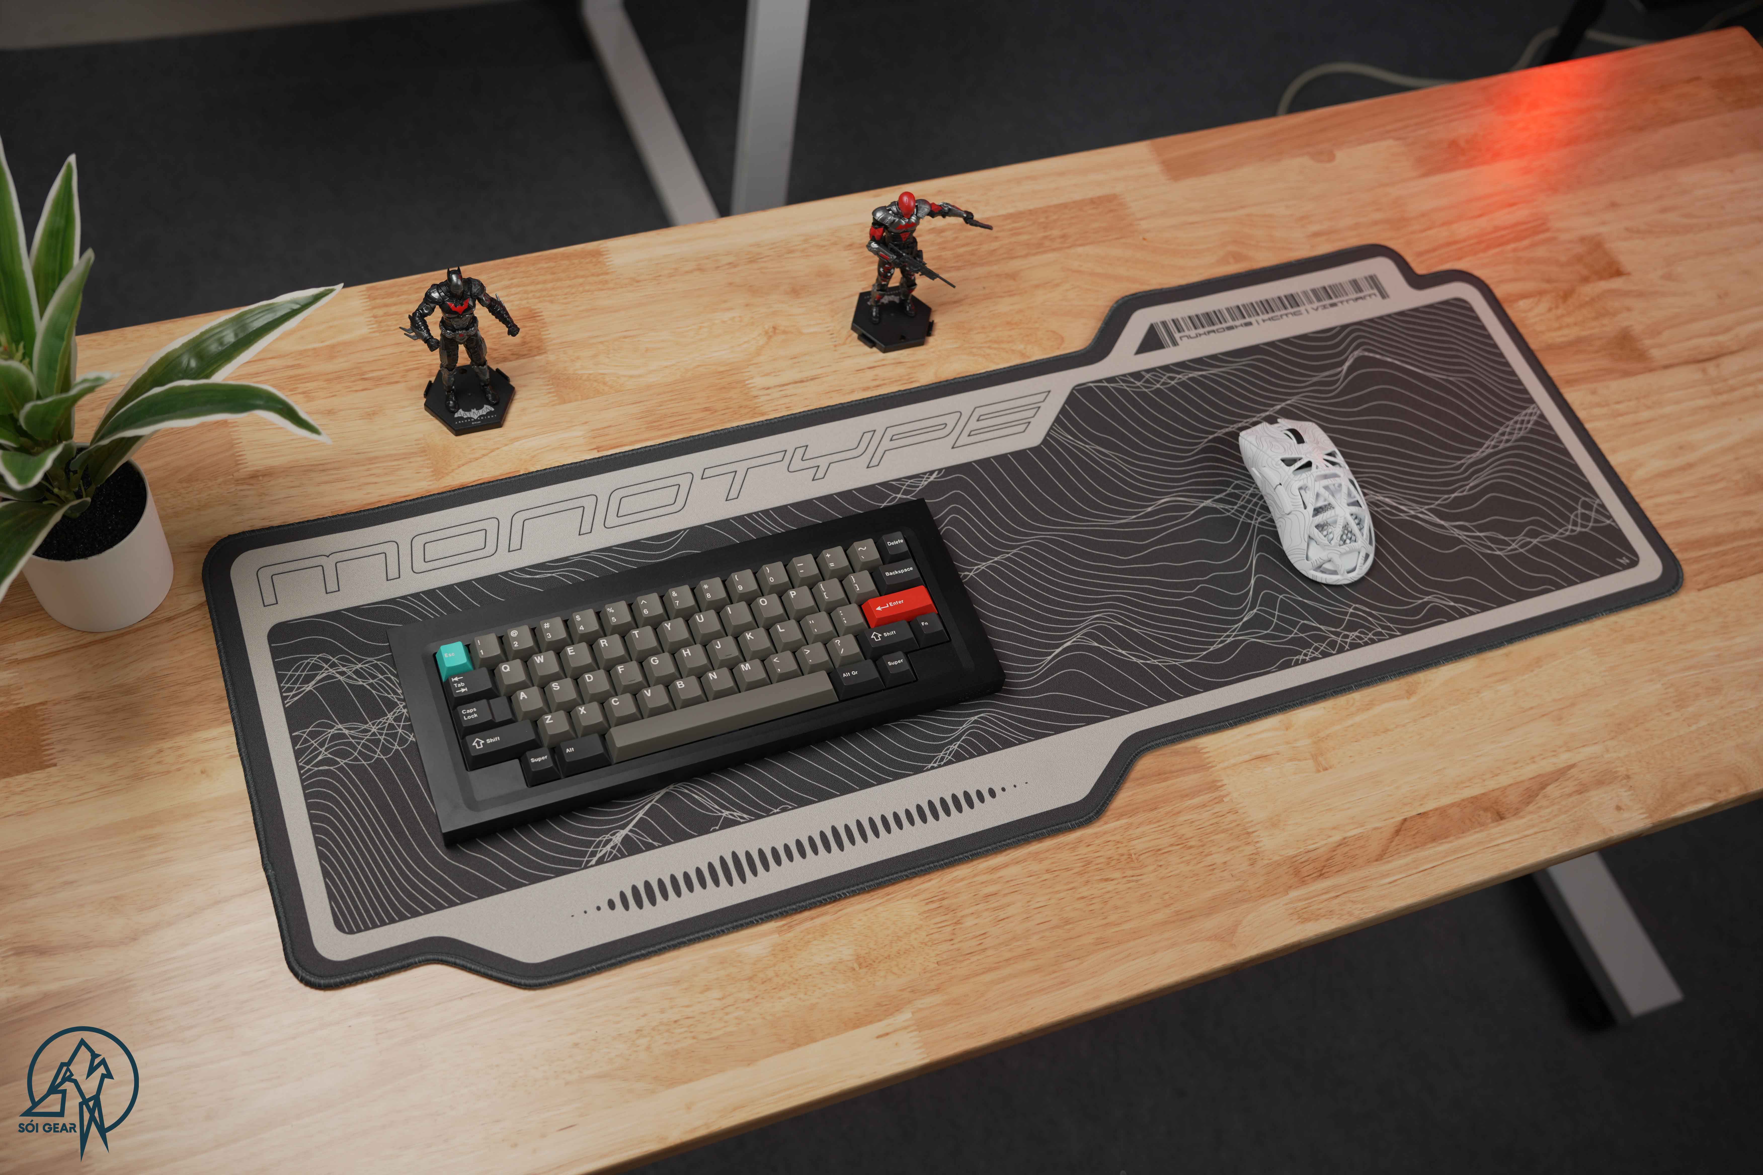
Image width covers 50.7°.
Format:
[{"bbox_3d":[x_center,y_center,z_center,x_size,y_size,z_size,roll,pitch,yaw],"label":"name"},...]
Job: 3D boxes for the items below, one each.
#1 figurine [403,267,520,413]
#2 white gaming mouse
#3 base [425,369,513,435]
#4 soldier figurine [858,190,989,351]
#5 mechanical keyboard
[{"bbox_3d":[-0.255,-0.151,1.130,0.070,0.111,0.036,-14,61,-16],"label":"figurine"},{"bbox_3d":[0.274,-0.059,1.188,0.063,0.039,0.124,-11,60,-15],"label":"white gaming mouse"},{"bbox_3d":[-0.260,-0.119,1.178,0.059,0.005,0.051,-14,61,-16],"label":"base"},{"bbox_3d":[0.025,-0.213,1.214,0.085,0.112,0.054,-14,61,-16],"label":"soldier figurine"},{"bbox_3d":[-0.103,0.042,1.071,0.328,0.038,0.125,-15,61,-17],"label":"mechanical keyboard"}]

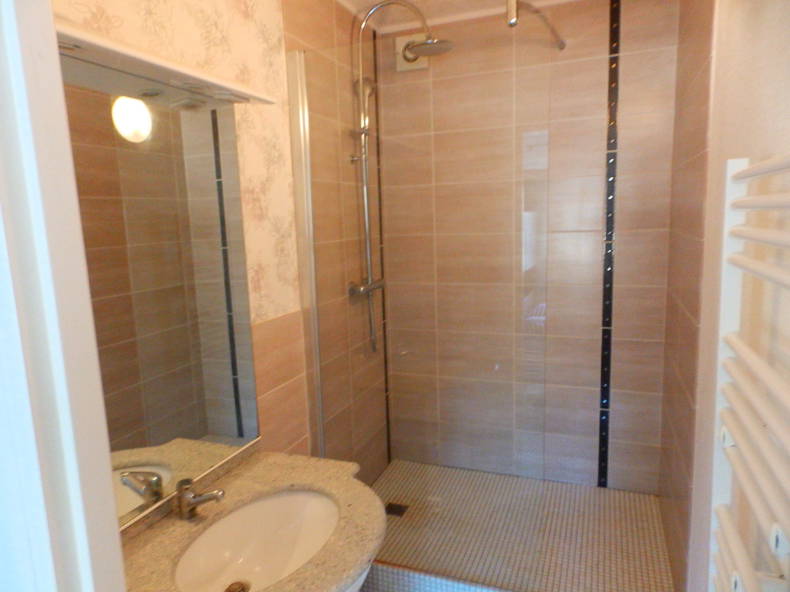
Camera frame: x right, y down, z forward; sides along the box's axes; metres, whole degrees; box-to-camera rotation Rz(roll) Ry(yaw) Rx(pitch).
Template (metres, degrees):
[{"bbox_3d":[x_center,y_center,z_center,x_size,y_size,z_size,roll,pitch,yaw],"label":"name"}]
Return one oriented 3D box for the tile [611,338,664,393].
[{"bbox_3d":[1.125,0.328,2.337,0.218,0.250,0.010,1,9,20],"label":"tile"}]

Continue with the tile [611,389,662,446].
[{"bbox_3d":[1.133,0.577,2.373,0.218,0.250,0.010,1,9,20],"label":"tile"}]

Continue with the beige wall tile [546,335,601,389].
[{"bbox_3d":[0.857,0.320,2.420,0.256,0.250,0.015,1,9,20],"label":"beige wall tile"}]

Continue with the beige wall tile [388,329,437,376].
[{"bbox_3d":[0.096,0.308,2.720,0.287,0.250,0.010,1,9,20],"label":"beige wall tile"}]

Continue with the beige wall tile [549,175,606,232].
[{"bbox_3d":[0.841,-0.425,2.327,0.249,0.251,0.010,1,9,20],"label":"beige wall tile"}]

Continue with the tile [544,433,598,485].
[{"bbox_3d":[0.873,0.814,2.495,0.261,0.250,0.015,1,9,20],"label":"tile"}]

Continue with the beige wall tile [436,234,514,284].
[{"bbox_3d":[0.402,-0.184,2.528,0.398,0.250,0.010,1,9,20],"label":"beige wall tile"}]

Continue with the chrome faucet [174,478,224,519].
[{"bbox_3d":[-0.483,0.512,1.257,0.140,0.095,0.046,1,9,20],"label":"chrome faucet"}]

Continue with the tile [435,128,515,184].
[{"bbox_3d":[0.379,-0.676,2.433,0.395,0.250,0.015,1,9,20],"label":"tile"}]

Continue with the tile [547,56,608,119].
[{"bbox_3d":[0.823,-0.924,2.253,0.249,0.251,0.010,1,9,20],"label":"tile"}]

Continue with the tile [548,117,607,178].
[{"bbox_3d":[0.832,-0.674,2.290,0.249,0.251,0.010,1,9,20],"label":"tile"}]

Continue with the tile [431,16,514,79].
[{"bbox_3d":[0.367,-1.181,2.384,0.398,0.250,0.010,1,9,20],"label":"tile"}]

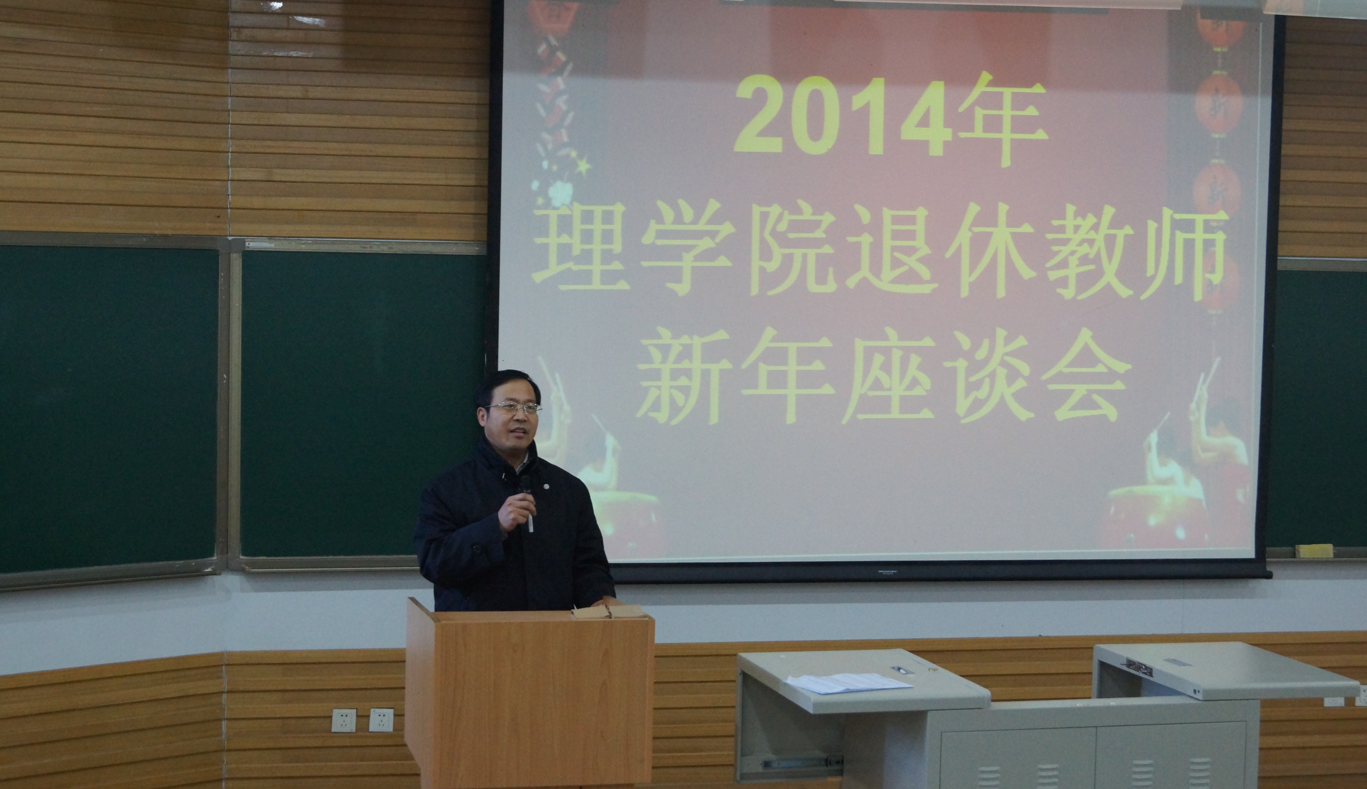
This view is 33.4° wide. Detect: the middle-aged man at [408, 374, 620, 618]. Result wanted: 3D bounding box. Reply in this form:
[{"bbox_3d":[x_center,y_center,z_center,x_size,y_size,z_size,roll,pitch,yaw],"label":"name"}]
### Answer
[{"bbox_3d":[-0.488,0.779,6.521,0.550,1.700,0.400,0,4,-16],"label":"middle-aged man"}]

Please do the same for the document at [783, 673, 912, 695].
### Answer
[{"bbox_3d":[0.463,0.811,6.396,0.300,0.015,0.212,-1,4,-28],"label":"document"}]

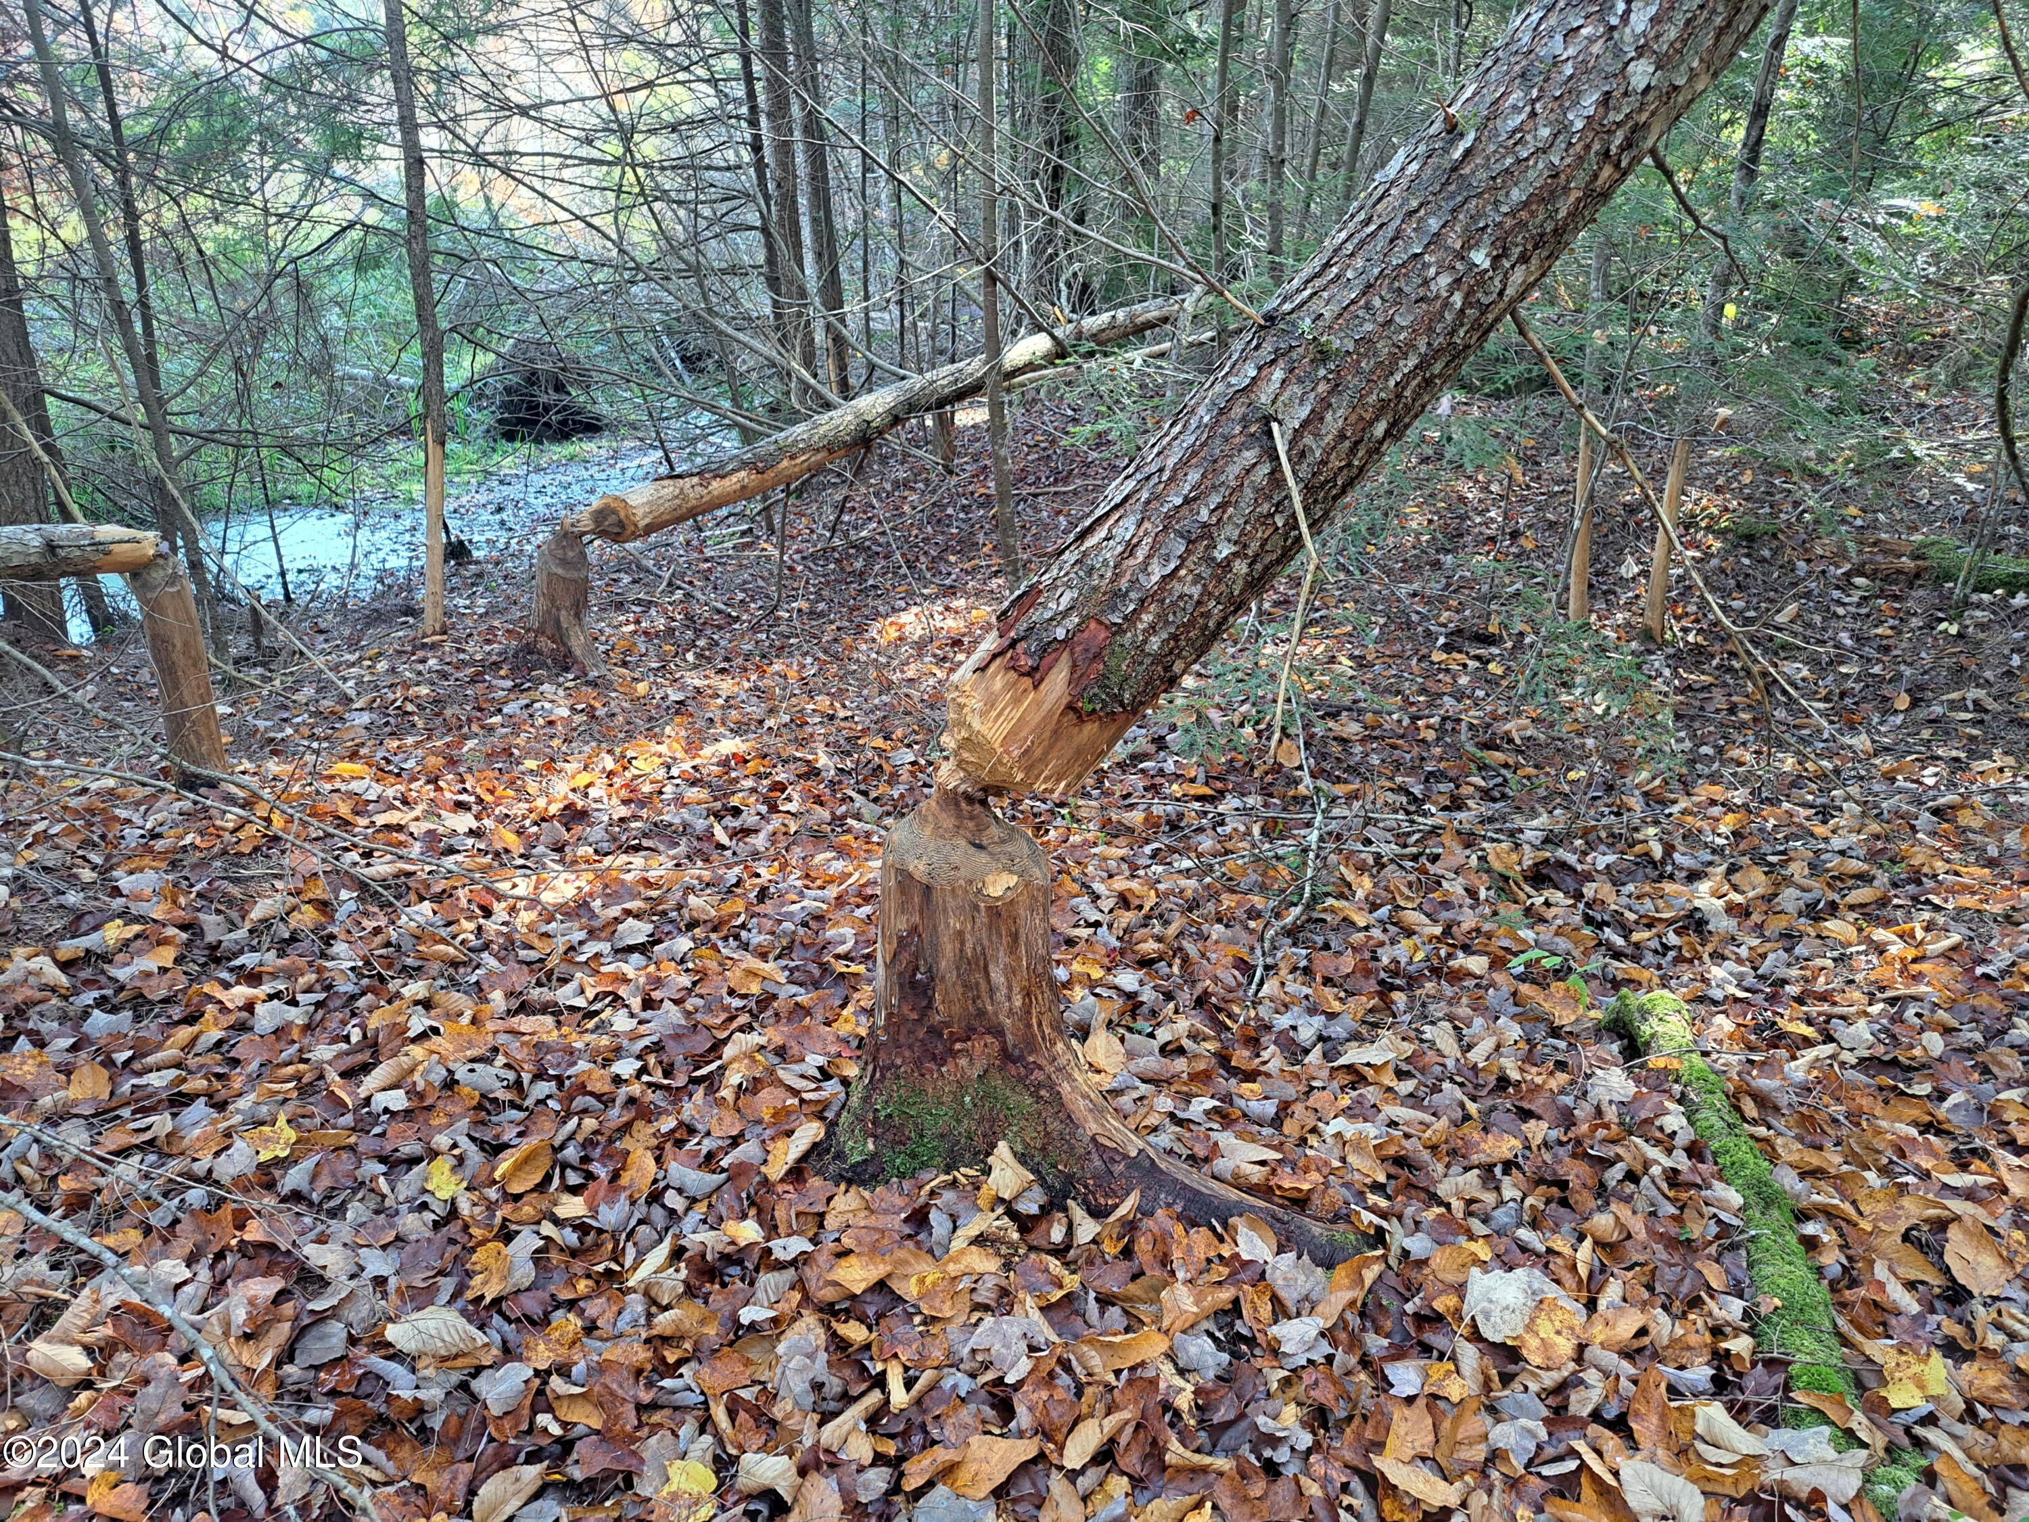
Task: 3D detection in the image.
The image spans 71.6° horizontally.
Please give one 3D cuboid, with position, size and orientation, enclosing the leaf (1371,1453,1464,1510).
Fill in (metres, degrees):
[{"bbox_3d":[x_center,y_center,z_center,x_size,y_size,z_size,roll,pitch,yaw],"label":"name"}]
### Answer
[{"bbox_3d":[0.462,0.831,1.624,0.108,0.030,0.040,17,38,33],"label":"leaf"}]

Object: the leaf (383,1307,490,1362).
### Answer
[{"bbox_3d":[-0.764,0.758,1.865,0.119,0.030,0.070,-10,55,-26],"label":"leaf"}]

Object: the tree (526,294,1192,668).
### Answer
[{"bbox_3d":[-0.521,-1.463,6.690,3.860,1.500,0.360,-13,21,-37],"label":"tree"}]

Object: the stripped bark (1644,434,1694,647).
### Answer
[{"bbox_3d":[2.690,-0.906,5.777,0.083,0.829,0.083,9,19,24],"label":"stripped bark"}]

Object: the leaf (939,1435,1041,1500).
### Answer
[{"bbox_3d":[-0.030,0.818,1.657,0.131,0.030,0.065,-26,41,-36],"label":"leaf"}]

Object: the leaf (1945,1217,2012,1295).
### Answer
[{"bbox_3d":[1.380,0.711,2.022,0.073,0.030,0.126,-13,36,8],"label":"leaf"}]

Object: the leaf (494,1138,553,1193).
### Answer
[{"bbox_3d":[-0.776,0.647,2.233,0.094,0.035,0.080,-10,44,-24],"label":"leaf"}]

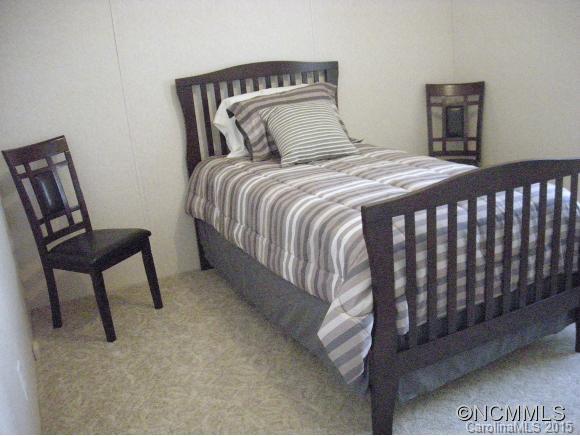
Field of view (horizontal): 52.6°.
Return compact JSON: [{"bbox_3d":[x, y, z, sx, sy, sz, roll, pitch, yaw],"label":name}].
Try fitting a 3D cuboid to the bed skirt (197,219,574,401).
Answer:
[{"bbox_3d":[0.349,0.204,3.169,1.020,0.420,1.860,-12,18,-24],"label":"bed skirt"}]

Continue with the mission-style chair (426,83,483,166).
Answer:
[{"bbox_3d":[1.162,-0.420,4.207,0.450,0.990,0.550,1,17,20],"label":"mission-style chair"}]

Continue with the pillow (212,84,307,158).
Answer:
[{"bbox_3d":[-0.126,-0.612,3.715,0.670,0.410,0.170,-12,4,-24],"label":"pillow"}]

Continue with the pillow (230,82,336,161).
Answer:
[{"bbox_3d":[0.027,-0.598,3.692,0.750,0.420,0.170,-12,-2,-24],"label":"pillow"}]

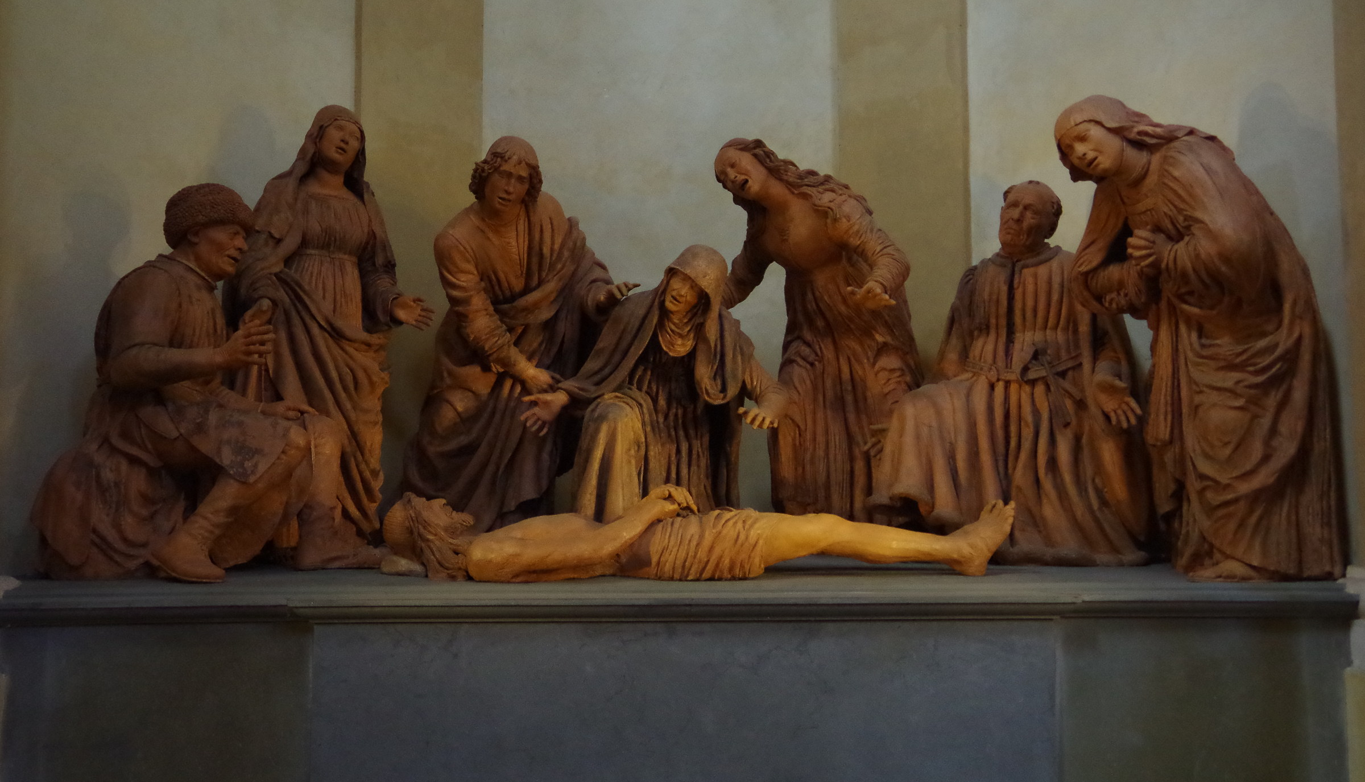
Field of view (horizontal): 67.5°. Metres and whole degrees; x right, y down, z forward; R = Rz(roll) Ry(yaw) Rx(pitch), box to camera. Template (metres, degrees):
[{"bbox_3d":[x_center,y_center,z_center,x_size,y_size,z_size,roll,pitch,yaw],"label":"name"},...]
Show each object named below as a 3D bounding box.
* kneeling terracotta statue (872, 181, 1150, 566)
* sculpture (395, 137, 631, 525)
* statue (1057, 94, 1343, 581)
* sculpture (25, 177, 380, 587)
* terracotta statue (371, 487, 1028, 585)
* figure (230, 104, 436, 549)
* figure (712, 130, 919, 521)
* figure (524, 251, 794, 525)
[{"bbox_3d":[1.091,-0.072,3.387,0.840,1.220,0.740,-1,-3,18],"label":"kneeling terracotta statue"},{"bbox_3d":[-0.554,-0.140,3.461,0.740,1.380,0.660,1,-3,-18],"label":"sculpture"},{"bbox_3d":[1.521,-0.163,3.001,0.740,1.360,0.620,2,-4,-38],"label":"statue"},{"bbox_3d":[-1.413,-0.032,3.026,0.900,1.130,0.640,-2,-3,23],"label":"sculpture"},{"bbox_3d":[0.041,0.391,2.924,1.770,0.260,0.480,0,-3,0],"label":"terracotta statue"},{"bbox_3d":[-1.229,-0.206,3.575,0.680,1.530,0.500,1,-3,-20],"label":"figure"},{"bbox_3d":[0.491,-0.169,3.693,0.680,1.450,0.600,-1,-3,18],"label":"figure"},{"bbox_3d":[-0.098,0.026,3.423,0.840,1.040,0.660,-1,-3,12],"label":"figure"}]

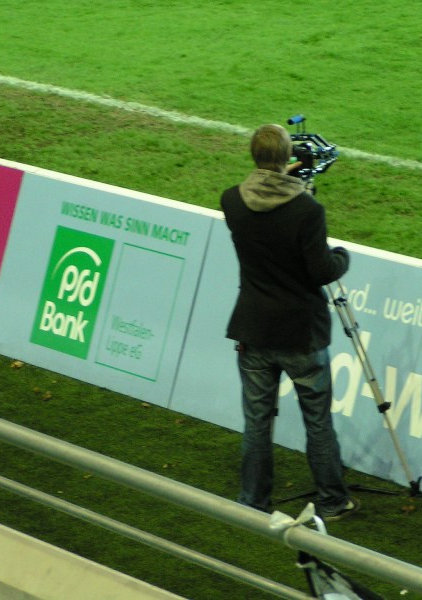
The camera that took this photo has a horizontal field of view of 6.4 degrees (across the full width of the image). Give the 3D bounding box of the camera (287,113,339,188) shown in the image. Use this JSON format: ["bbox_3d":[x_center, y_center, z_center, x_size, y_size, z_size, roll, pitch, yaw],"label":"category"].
[{"bbox_3d":[0.439,-0.694,17.604,0.280,0.340,0.270,7,16,39],"label":"camera"}]

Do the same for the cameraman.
[{"bbox_3d":[0.353,0.095,17.482,0.560,1.820,0.480,5,15,34],"label":"cameraman"}]

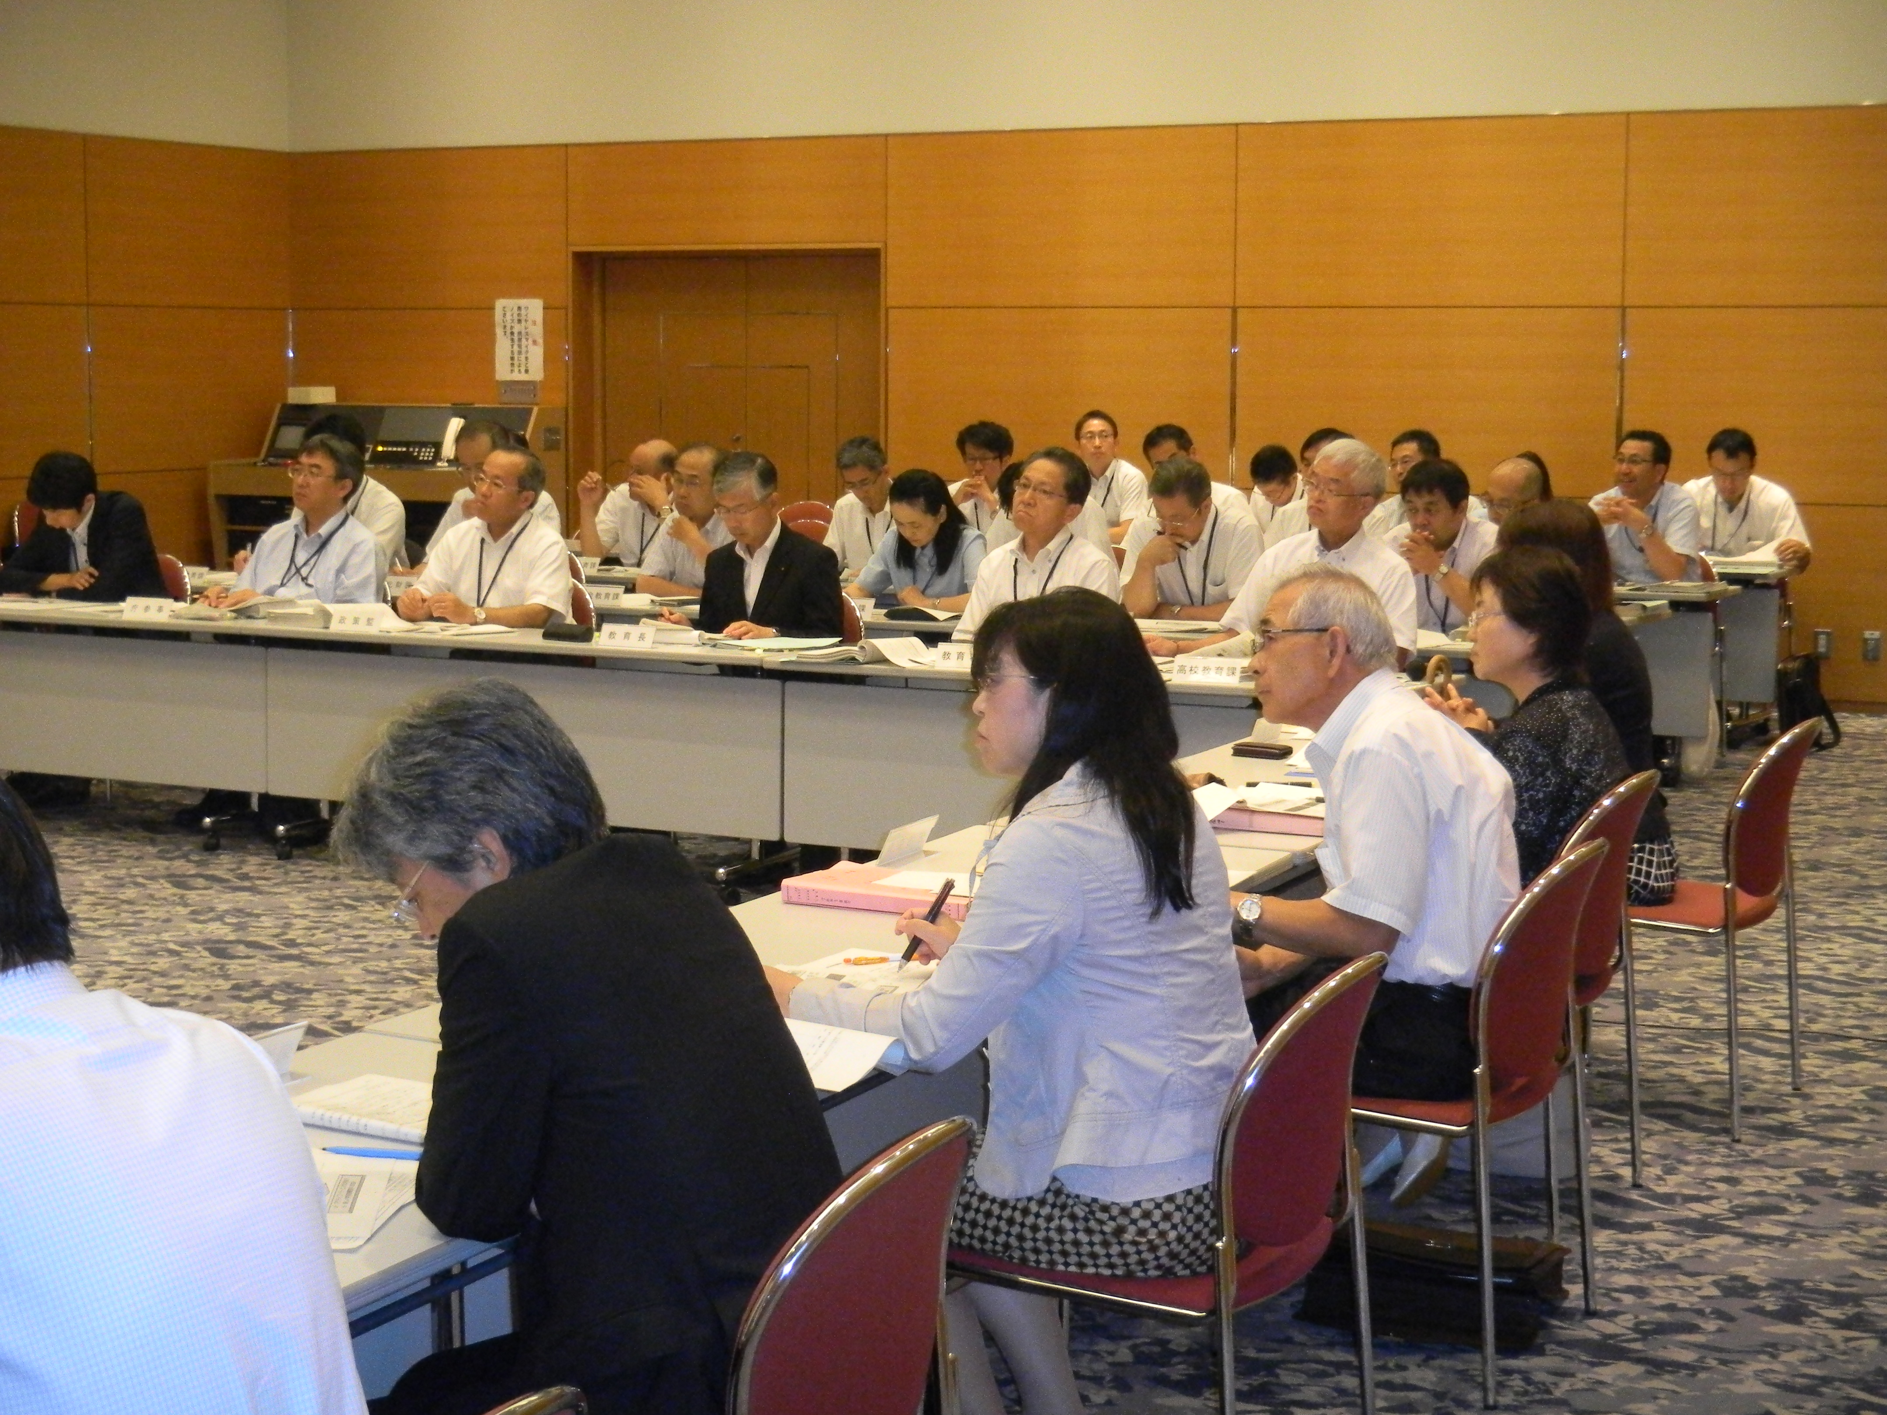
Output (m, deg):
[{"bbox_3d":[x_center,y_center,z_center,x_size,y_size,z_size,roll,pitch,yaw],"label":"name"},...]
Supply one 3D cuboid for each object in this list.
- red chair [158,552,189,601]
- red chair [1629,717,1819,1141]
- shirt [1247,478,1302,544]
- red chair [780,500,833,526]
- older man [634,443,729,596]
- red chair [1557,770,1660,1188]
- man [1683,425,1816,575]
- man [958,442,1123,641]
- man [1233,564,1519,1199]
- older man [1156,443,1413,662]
[{"bbox_3d":[-2.880,-0.104,10.191,0.500,0.800,0.540,4,8,27],"label":"red chair"},{"bbox_3d":[1.501,0.409,6.143,0.560,0.810,0.505,4,8,29],"label":"red chair"},{"bbox_3d":[1.548,-0.759,13.152,0.500,0.550,0.400,4,8,27],"label":"shirt"},{"bbox_3d":[-0.769,-0.565,14.242,0.500,0.800,0.550,4,8,26],"label":"red chair"},{"bbox_3d":[-0.908,-0.300,10.331,0.530,1.215,0.780,4,8,27],"label":"older man"},{"bbox_3d":[0.997,0.495,5.399,0.560,0.810,0.505,4,8,30],"label":"red chair"},{"bbox_3d":[3.206,-0.505,12.119,0.550,1.230,0.740,4,8,26],"label":"man"},{"bbox_3d":[0.213,-0.106,8.534,0.540,1.270,0.800,4,8,27],"label":"man"},{"bbox_3d":[0.600,0.376,4.690,0.660,1.214,0.520,4,8,27],"label":"man"},{"bbox_3d":[0.926,-0.066,8.022,0.640,1.286,0.660,4,8,30],"label":"older man"}]

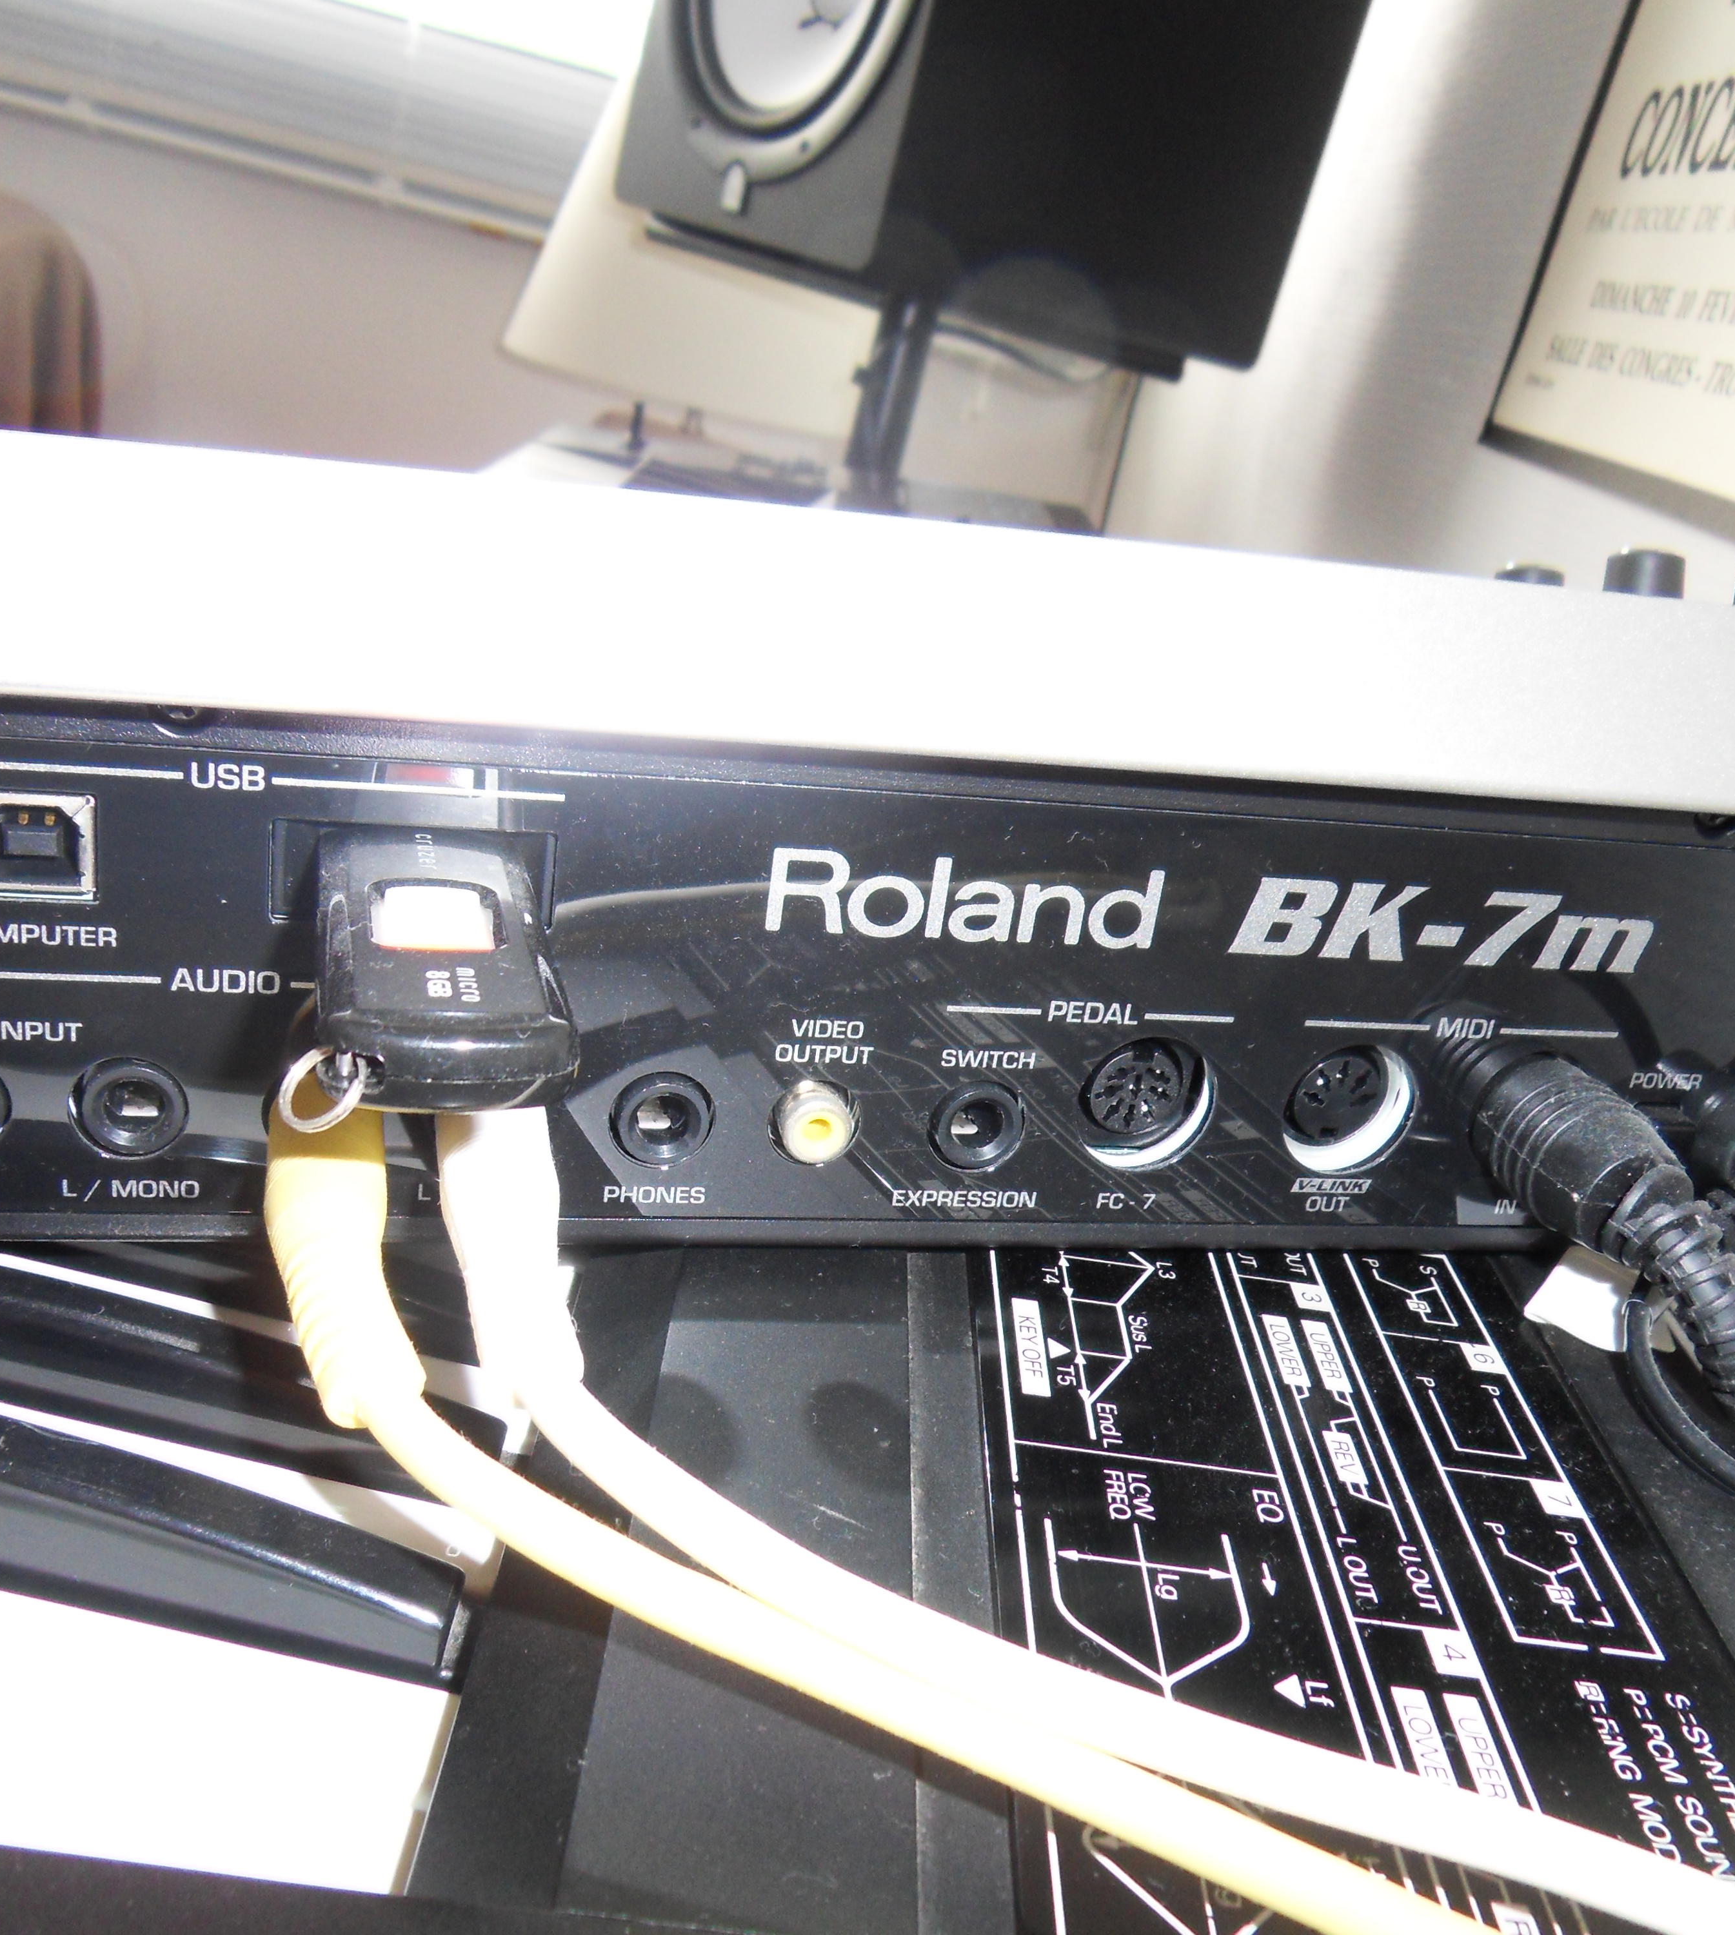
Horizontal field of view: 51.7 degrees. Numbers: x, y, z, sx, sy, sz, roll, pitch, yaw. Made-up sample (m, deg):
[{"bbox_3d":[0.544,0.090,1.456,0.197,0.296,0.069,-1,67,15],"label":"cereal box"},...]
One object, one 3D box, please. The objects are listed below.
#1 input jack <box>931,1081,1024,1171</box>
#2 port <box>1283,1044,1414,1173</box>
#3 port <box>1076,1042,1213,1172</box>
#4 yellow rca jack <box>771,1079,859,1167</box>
[{"bbox_3d":[0.013,0.018,0.220,0.012,0.012,0.009,2,20,-13],"label":"input jack"},{"bbox_3d":[0.061,0.017,0.230,0.018,0.018,0.009,2,20,-13],"label":"port"},{"bbox_3d":[0.034,0.016,0.224,0.018,0.018,0.009,2,20,-13],"label":"port"},{"bbox_3d":[-0.006,0.018,0.213,0.010,0.010,0.009,2,20,-13],"label":"yellow rca jack"}]

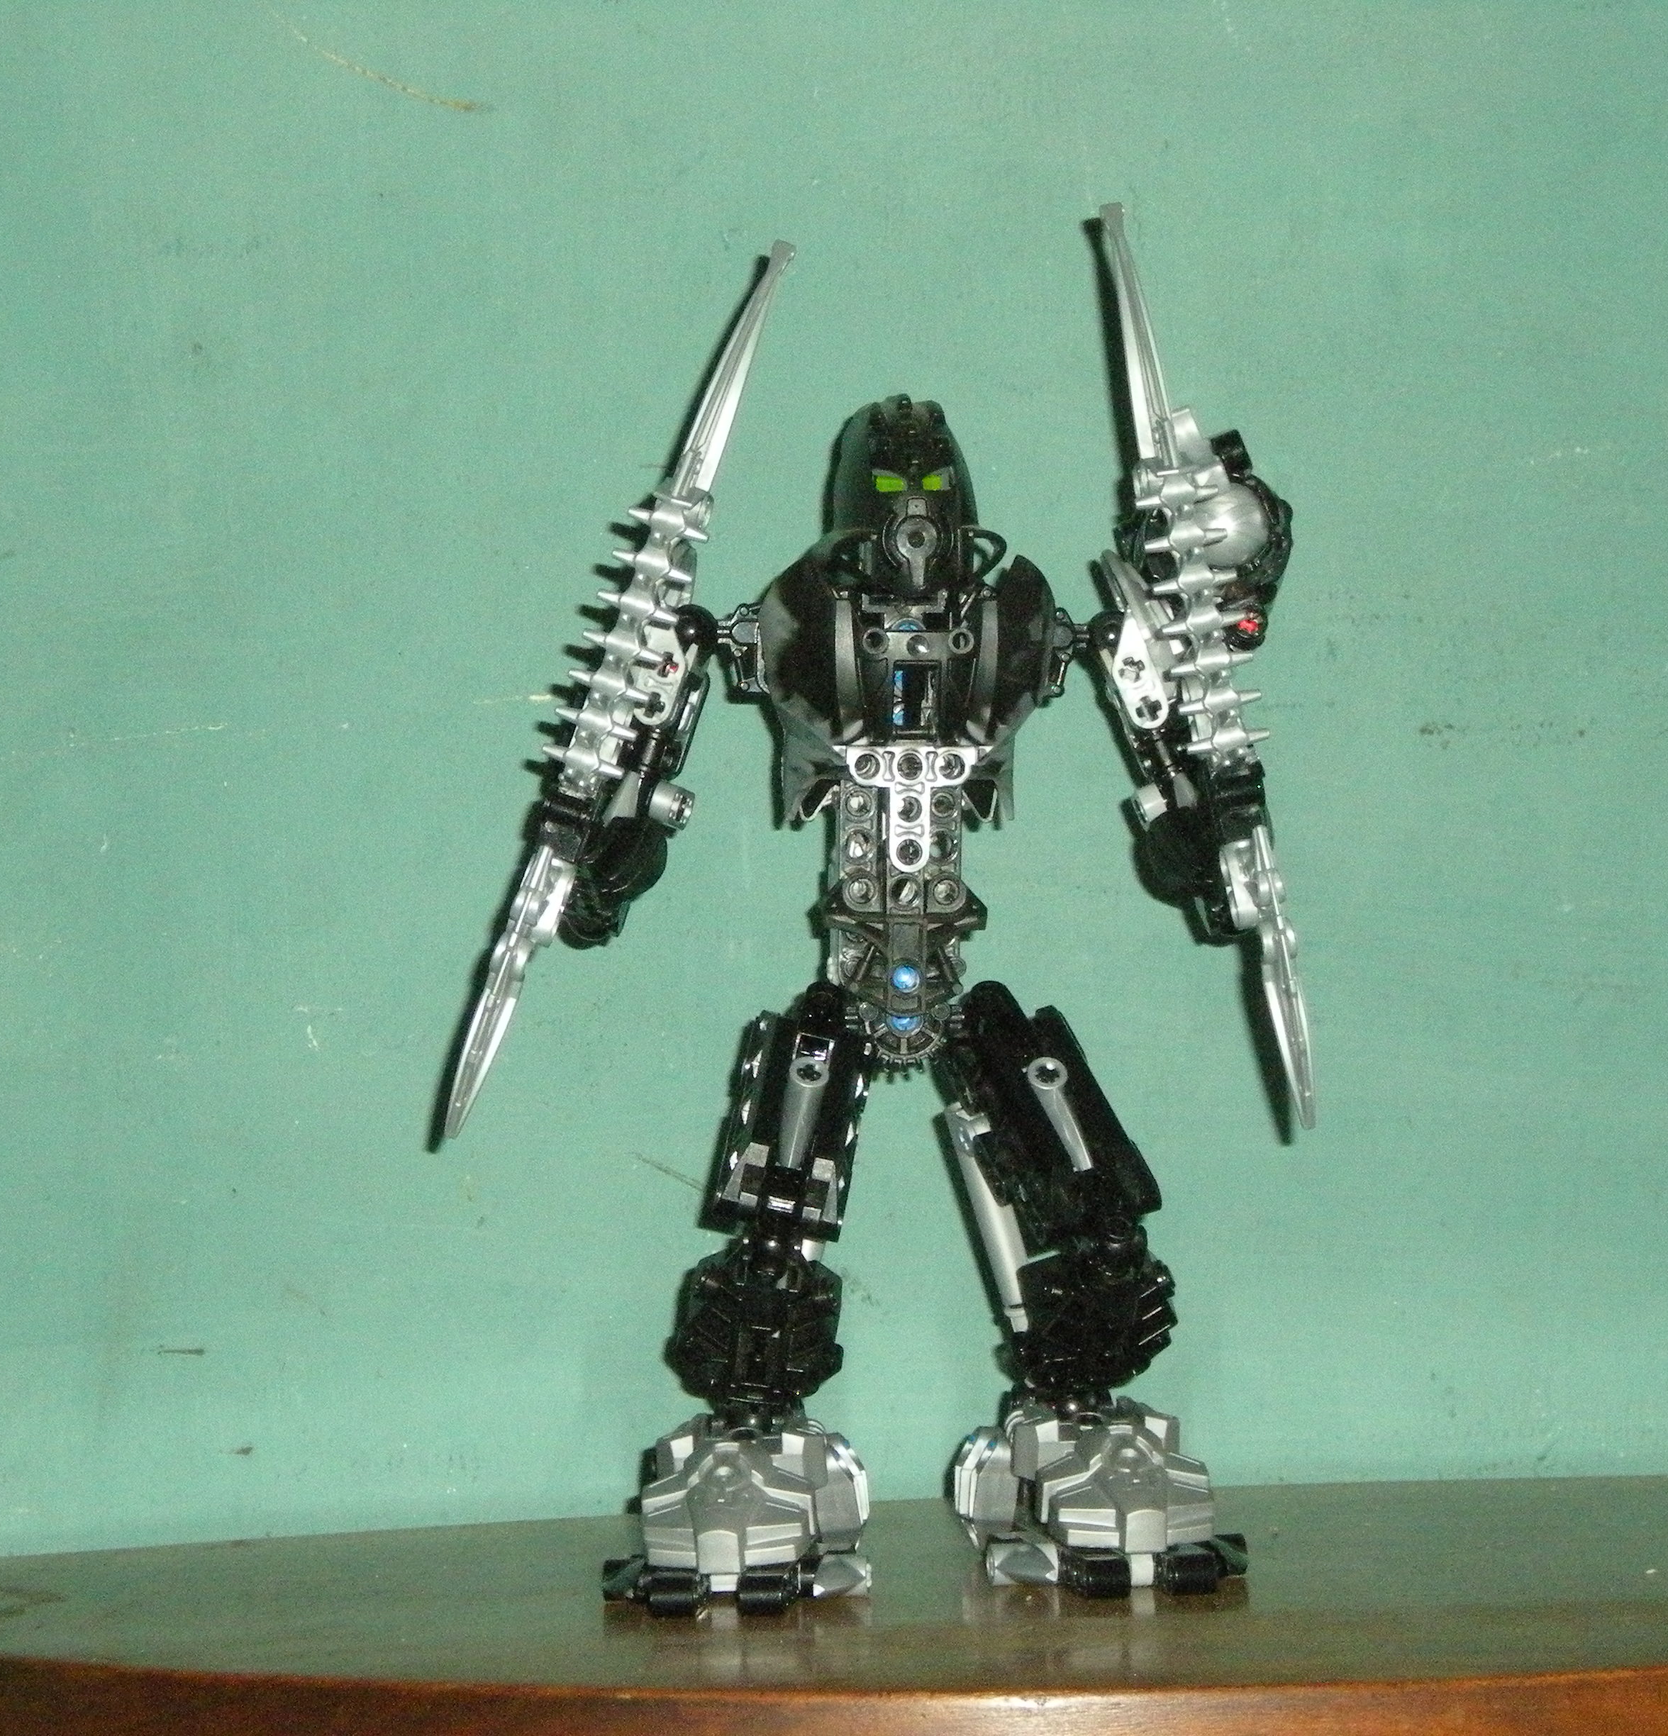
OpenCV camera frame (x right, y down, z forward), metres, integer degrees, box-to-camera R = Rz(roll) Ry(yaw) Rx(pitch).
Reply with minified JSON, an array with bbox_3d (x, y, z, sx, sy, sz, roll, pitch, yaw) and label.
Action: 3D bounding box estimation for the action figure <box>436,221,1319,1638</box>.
[{"bbox_3d":[0.007,0.007,1.432,0.163,0.256,0.092,-3,2,-5],"label":"action figure"}]

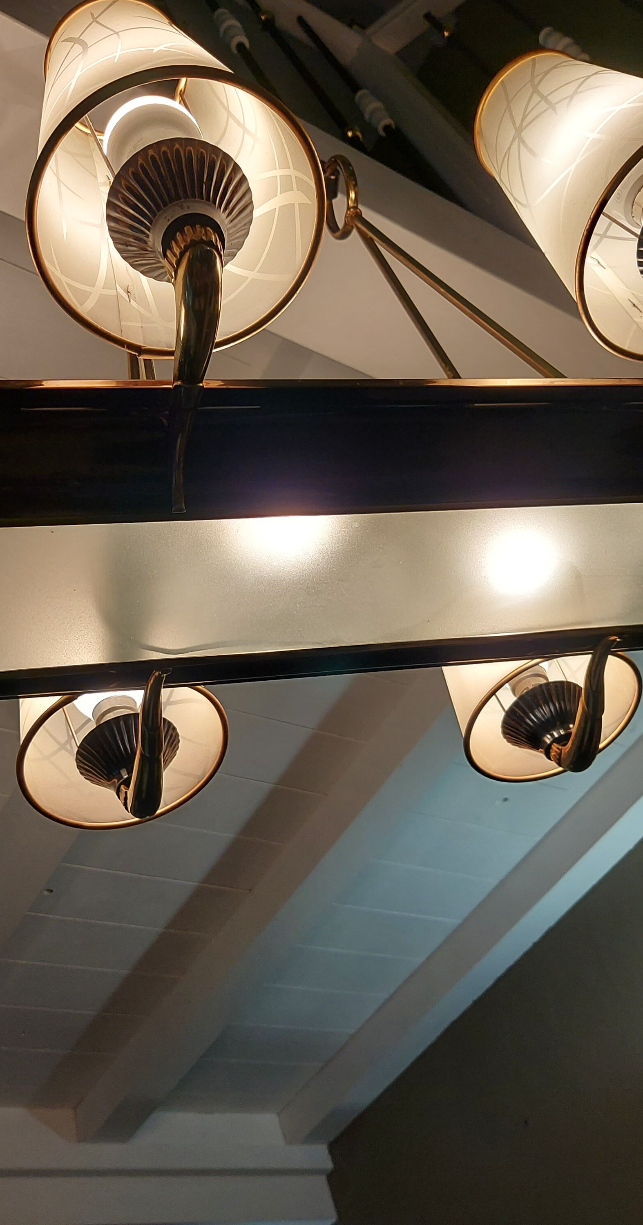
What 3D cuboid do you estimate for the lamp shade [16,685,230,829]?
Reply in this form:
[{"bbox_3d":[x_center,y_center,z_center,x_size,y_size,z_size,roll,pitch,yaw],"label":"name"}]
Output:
[{"bbox_3d":[-0.161,0.036,0.865,0.144,0.194,0.144,-14,-47,-11],"label":"lamp shade"}]

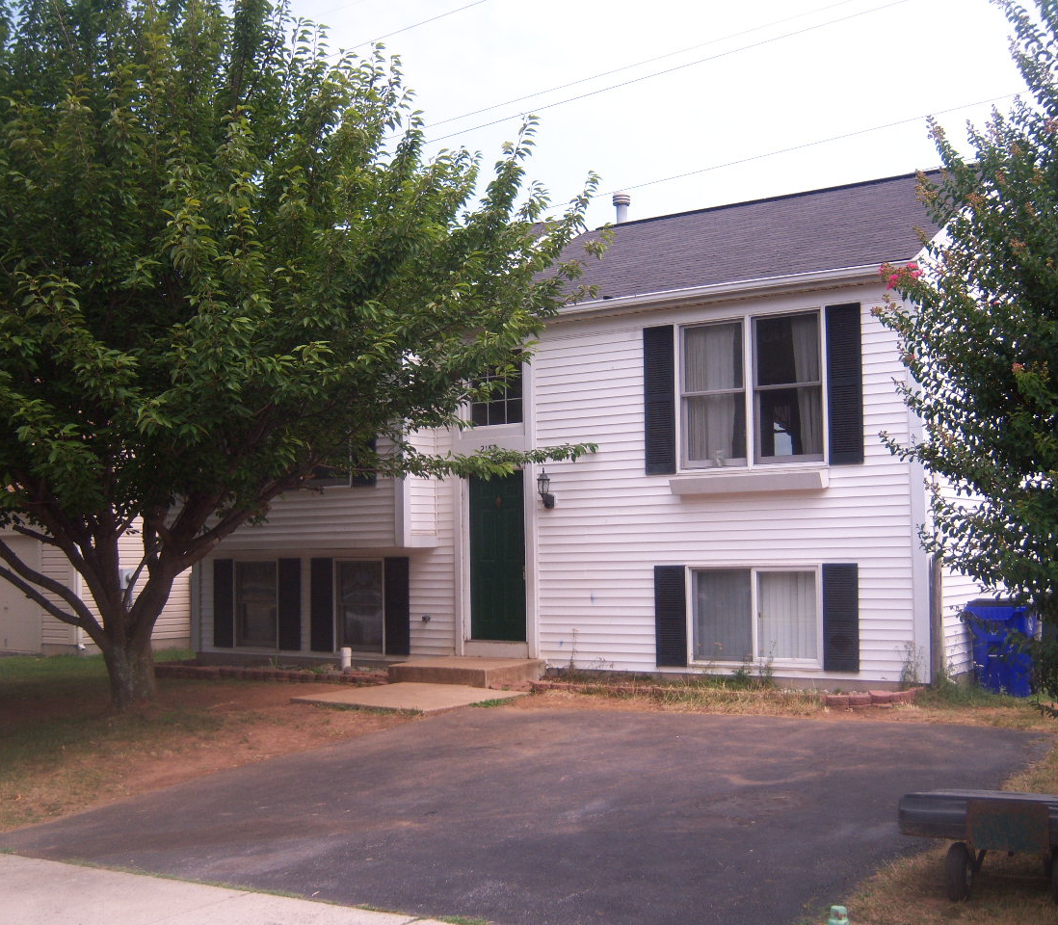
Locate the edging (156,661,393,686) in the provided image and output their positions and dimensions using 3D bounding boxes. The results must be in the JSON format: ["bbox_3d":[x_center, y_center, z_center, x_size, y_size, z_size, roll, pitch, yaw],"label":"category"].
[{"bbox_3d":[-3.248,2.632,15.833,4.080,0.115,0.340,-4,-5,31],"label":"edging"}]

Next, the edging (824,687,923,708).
[{"bbox_3d":[3.316,2.257,12.342,0.740,0.120,0.760,-4,-5,31],"label":"edging"}]

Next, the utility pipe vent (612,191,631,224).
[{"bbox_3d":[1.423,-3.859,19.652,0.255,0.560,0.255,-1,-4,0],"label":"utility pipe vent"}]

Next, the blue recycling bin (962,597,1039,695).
[{"bbox_3d":[4.953,1.923,13.369,0.615,1.010,0.740,-4,-5,31],"label":"blue recycling bin"}]

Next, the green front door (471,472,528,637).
[{"bbox_3d":[-0.343,1.116,15.278,0.815,2.004,0.060,-4,-5,31],"label":"green front door"}]

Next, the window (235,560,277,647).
[{"bbox_3d":[-3.630,1.893,17.133,0.822,1.183,0.080,-4,-5,31],"label":"window"}]

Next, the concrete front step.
[{"bbox_3d":[-0.717,2.417,14.723,1.350,0.207,1.240,-4,-5,31],"label":"concrete front step"}]

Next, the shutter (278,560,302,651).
[{"bbox_3d":[-3.183,1.880,16.996,0.382,1.211,0.035,-4,-5,31],"label":"shutter"}]

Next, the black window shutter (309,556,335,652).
[{"bbox_3d":[-2.705,1.852,16.703,0.375,1.212,0.035,-4,-5,31],"label":"black window shutter"}]

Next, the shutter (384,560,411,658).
[{"bbox_3d":[-1.623,1.780,15.861,0.381,1.209,0.035,-4,-5,31],"label":"shutter"}]

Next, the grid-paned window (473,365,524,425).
[{"bbox_3d":[-0.365,-0.876,15.389,0.772,0.859,0.070,-4,-5,31],"label":"grid-paned window"}]

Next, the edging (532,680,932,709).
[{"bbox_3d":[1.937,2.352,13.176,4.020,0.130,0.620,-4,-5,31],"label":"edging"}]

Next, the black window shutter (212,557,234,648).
[{"bbox_3d":[-4.208,1.936,17.624,0.370,1.202,0.035,-4,-5,31],"label":"black window shutter"}]

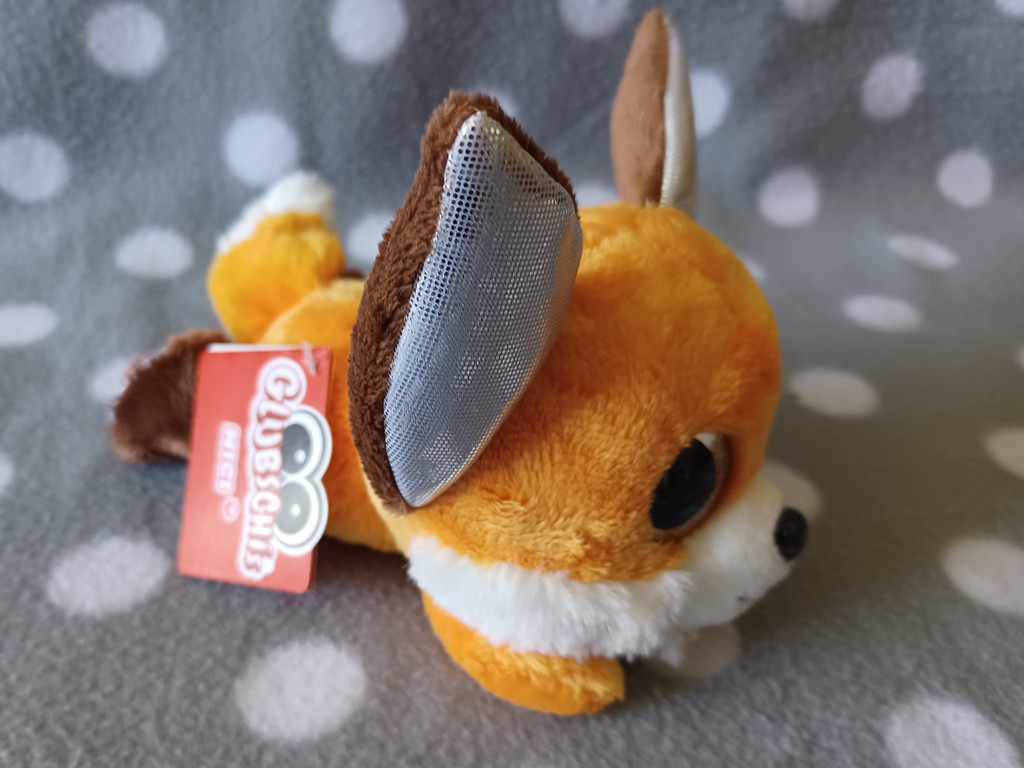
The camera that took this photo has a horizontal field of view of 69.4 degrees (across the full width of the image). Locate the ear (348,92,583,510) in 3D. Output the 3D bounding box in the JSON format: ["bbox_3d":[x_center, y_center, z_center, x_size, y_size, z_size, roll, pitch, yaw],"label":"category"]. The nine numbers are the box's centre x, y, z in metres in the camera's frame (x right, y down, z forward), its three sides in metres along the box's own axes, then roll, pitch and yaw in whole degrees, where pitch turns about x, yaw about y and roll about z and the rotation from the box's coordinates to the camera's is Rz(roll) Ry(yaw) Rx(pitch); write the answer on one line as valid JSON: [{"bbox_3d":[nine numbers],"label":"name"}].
[{"bbox_3d":[-0.009,-0.015,0.132,0.017,0.075,0.037,31,31,32],"label":"ear"}]

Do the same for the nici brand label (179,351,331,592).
[{"bbox_3d":[-0.071,0.022,0.203,0.042,0.064,0.004,1,-6,16],"label":"nici brand label"}]

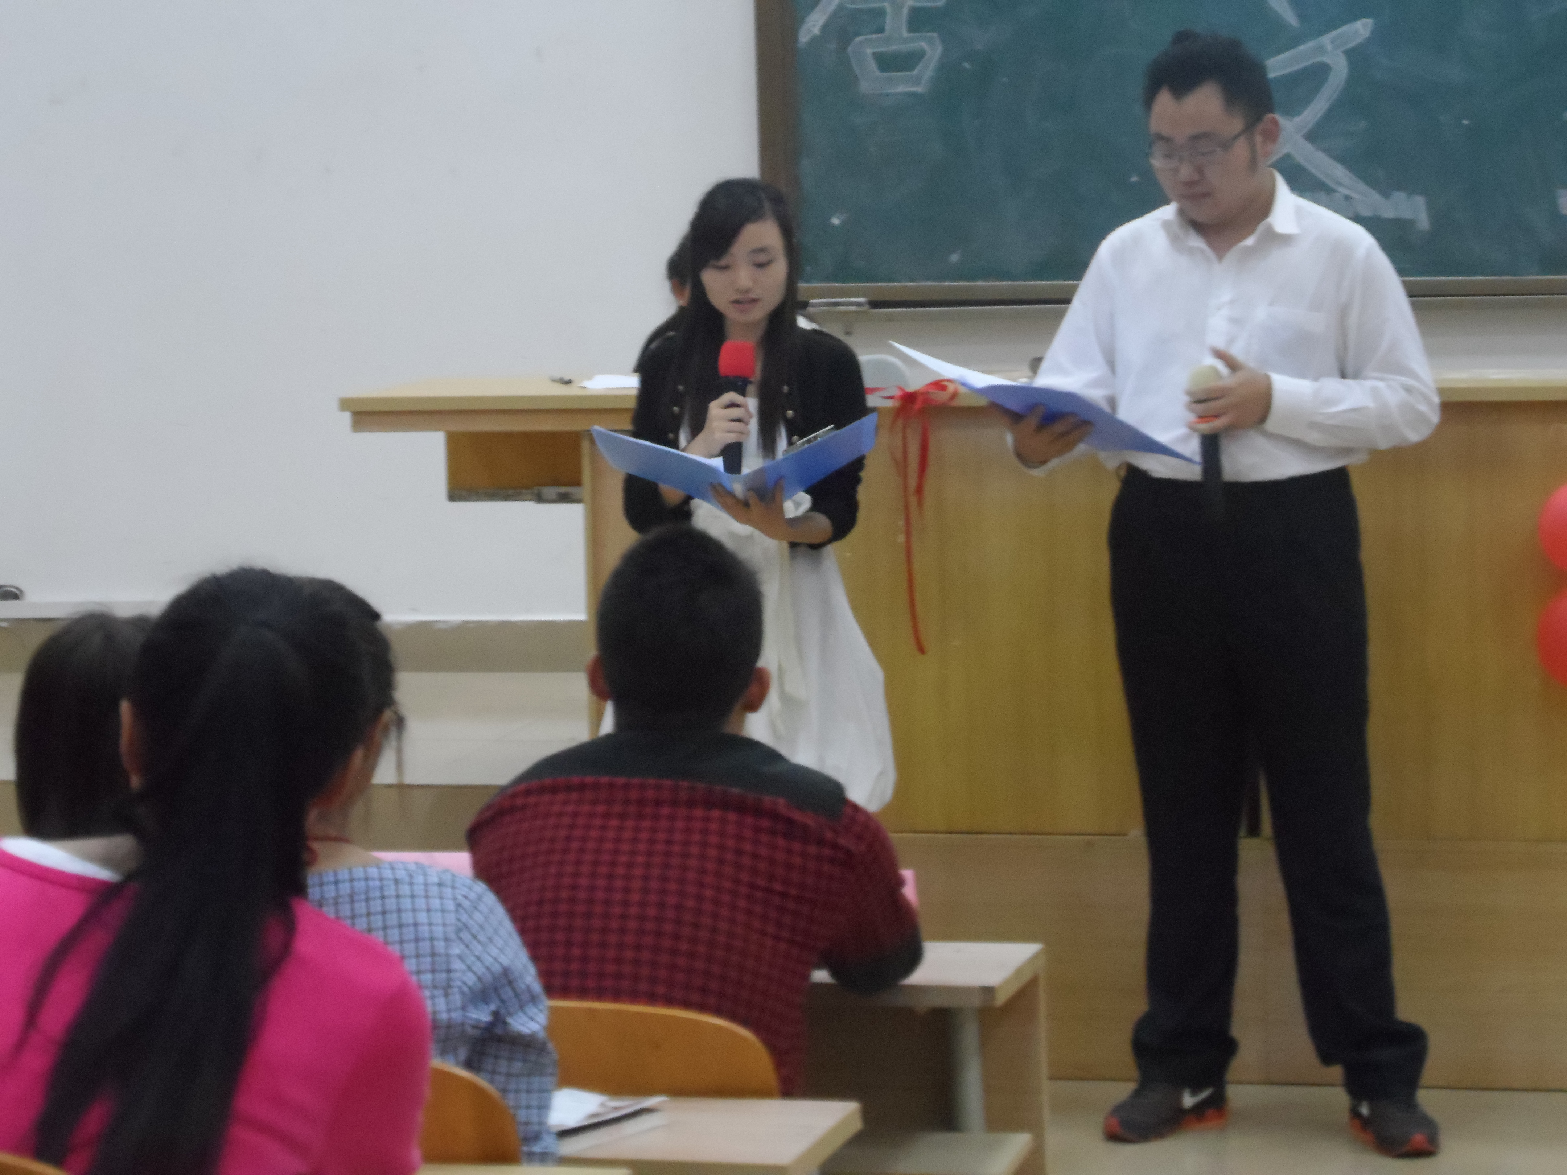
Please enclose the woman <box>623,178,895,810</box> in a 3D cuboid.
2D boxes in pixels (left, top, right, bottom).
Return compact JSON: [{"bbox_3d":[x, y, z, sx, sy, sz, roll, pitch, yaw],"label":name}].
[{"bbox_3d":[-0.059,0.117,8.751,0.470,1.550,0.450,-1,5,2],"label":"woman"}]

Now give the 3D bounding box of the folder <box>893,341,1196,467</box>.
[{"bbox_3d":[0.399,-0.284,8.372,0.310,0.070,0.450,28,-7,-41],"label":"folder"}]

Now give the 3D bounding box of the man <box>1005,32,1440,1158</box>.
[{"bbox_3d":[0.716,0.009,8.561,0.590,1.760,0.530,0,6,17],"label":"man"}]

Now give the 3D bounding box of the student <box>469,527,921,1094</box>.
[{"bbox_3d":[-0.063,0.549,5.723,0.480,1.250,0.720,-1,5,9],"label":"student"}]

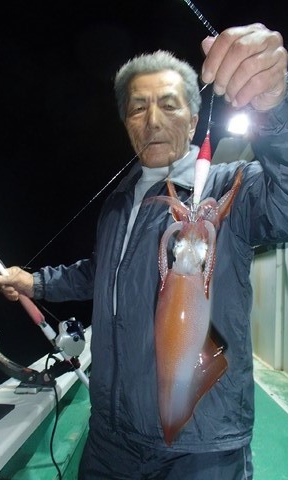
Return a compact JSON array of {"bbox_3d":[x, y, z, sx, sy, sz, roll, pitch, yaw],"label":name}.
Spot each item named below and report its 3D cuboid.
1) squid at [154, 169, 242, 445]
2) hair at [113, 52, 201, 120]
[{"bbox_3d":[0.061,0.082,0.475,0.100,0.340,0.085,6,-6,5],"label":"squid"},{"bbox_3d":[0.032,-0.338,0.880,0.190,0.165,0.205,2,4,12],"label":"hair"}]

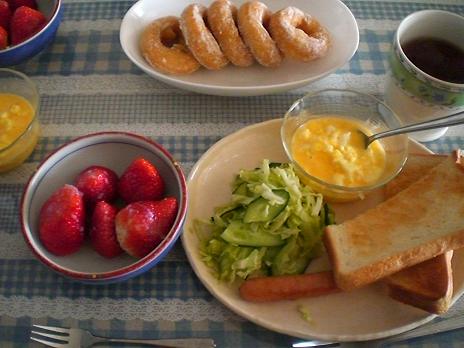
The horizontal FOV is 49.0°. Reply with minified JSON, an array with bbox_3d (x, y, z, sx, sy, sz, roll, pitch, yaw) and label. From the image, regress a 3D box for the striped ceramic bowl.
[{"bbox_3d":[-0.104,0.035,0.441,0.134,0.055,0.134,0,60,0],"label":"striped ceramic bowl"}]

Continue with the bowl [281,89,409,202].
[{"bbox_3d":[0.097,-0.018,0.463,0.108,0.055,0.108,0,60,0],"label":"bowl"}]

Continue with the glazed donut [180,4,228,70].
[{"bbox_3d":[-0.026,-0.141,0.525,0.026,0.071,0.071,-24,45,27],"label":"glazed donut"}]

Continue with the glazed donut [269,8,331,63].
[{"bbox_3d":[0.072,-0.146,0.534,0.069,0.026,0.069,18,49,-21],"label":"glazed donut"}]

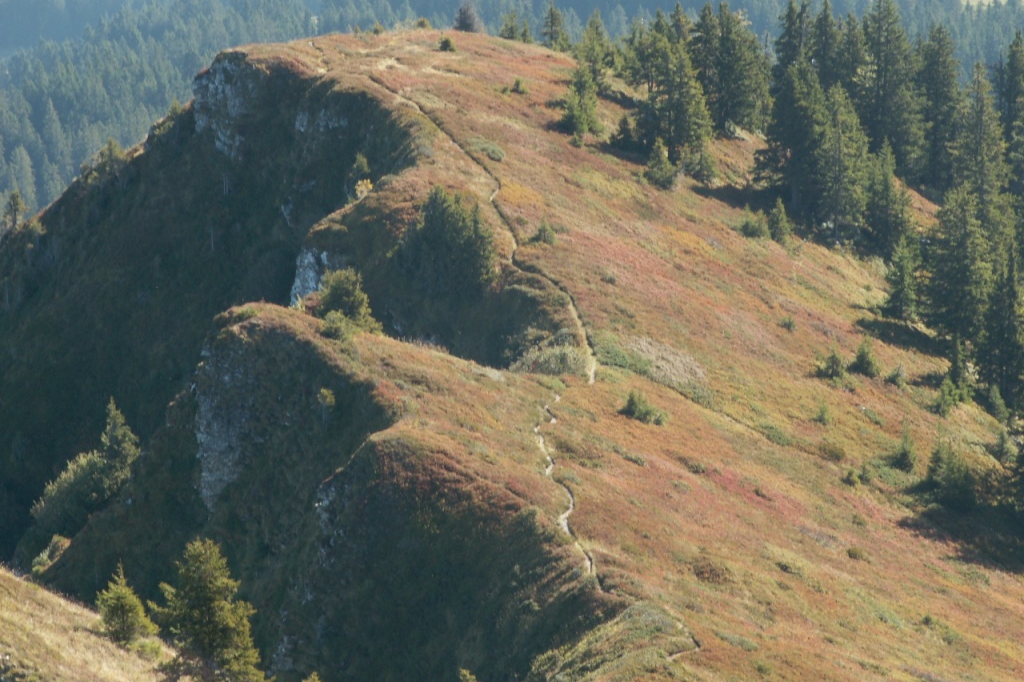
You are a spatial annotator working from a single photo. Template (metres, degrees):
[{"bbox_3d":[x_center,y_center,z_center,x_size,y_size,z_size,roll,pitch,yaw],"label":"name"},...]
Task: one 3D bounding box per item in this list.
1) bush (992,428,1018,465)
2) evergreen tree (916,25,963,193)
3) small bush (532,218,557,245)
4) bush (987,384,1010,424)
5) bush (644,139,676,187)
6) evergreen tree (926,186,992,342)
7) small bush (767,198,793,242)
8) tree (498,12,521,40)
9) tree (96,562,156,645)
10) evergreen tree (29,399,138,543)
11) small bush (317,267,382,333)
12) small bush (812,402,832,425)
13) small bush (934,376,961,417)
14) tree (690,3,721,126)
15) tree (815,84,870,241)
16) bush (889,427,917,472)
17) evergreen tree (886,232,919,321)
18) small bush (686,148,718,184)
[{"bbox_3d":[36.450,7.810,335.000,2.070,2.730,1.970,0,10,0],"label":"bush"},{"bbox_3d":[36.180,-19.880,383.000,3.890,14.290,3.890,0,12,0],"label":"evergreen tree"},{"bbox_3d":[2.671,-9.000,372.000,1.973,2.146,1.874,0,13,0],"label":"small bush"},{"bbox_3d":[37.620,4.830,350.000,1.860,3.000,1.760,0,10,0],"label":"bush"},{"bbox_3d":[14.440,-17.260,440.000,3.110,4.900,2.960,0,10,0],"label":"bush"},{"bbox_3d":[37.374,-6.222,378.000,5.846,13.757,5.554,0,13,0],"label":"evergreen tree"},{"bbox_3d":[24.530,-11.050,415.000,2.380,4.090,2.260,0,10,0],"label":"small bush"},{"bbox_3d":[-0.140,-30.230,432.000,2.290,2.490,2.290,0,12,0],"label":"tree"},{"bbox_3d":[-18.313,12.470,215.000,2.850,4.033,2.708,0,13,0],"label":"tree"},{"bbox_3d":[-29.820,9.080,315.000,7.660,9.720,5.740,0,10,0],"label":"evergreen tree"},{"bbox_3d":[-12.028,-2.998,335.000,4.885,4.562,3.908,0,13,0],"label":"small bush"},{"bbox_3d":[23.668,5.526,345.000,1.525,1.710,1.448,0,13,0],"label":"small bush"},{"bbox_3d":[33.680,4.290,350.000,2.010,3.150,1.910,0,10,0],"label":"small bush"},{"bbox_3d":[17.440,-25.070,408.000,2.700,10.960,2.700,0,12,0],"label":"tree"},{"bbox_3d":[30.300,-16.370,415.000,5.130,14.050,4.880,0,10,0],"label":"tree"},{"bbox_3d":[29.766,8.271,345.000,2.134,3.208,2.028,0,13,0],"label":"bush"},{"bbox_3d":[33.476,-5.444,388.000,3.086,7.675,2.932,0,13,0],"label":"evergreen tree"},{"bbox_3d":[15.910,-14.800,378.000,2.670,2.790,2.670,0,12,0],"label":"small bush"}]

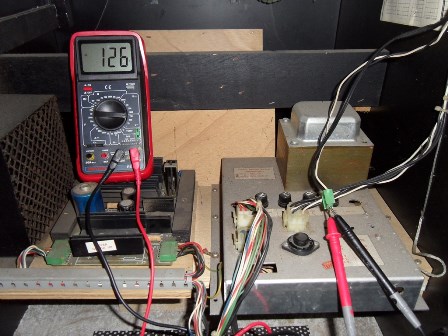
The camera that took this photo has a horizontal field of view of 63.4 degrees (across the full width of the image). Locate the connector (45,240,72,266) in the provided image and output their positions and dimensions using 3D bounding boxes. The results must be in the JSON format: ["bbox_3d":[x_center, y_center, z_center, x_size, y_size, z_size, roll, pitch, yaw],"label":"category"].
[{"bbox_3d":[-0.180,0.094,0.396,0.018,0.011,0.028,-1,29,-1],"label":"connector"}]

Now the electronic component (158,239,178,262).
[{"bbox_3d":[-0.061,0.091,0.399,0.018,0.011,0.024,-1,29,-1],"label":"electronic component"}]

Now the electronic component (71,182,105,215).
[{"bbox_3d":[-0.165,0.048,0.446,0.035,0.046,0.035,-1,29,-1],"label":"electronic component"}]

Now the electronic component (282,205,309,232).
[{"bbox_3d":[0.076,0.053,0.385,0.025,0.021,0.017,-1,29,-1],"label":"electronic component"}]

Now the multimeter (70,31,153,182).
[{"bbox_3d":[-0.145,-0.079,0.480,0.095,0.193,0.041,-4,-5,-5],"label":"multimeter"}]

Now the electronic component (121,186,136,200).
[{"bbox_3d":[-0.123,0.039,0.472,0.016,0.025,0.016,-1,29,-1],"label":"electronic component"}]

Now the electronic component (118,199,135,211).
[{"bbox_3d":[-0.119,0.053,0.447,0.017,0.025,0.017,-1,29,-1],"label":"electronic component"}]

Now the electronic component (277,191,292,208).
[{"bbox_3d":[0.071,0.036,0.422,0.015,0.013,0.015,-1,29,-1],"label":"electronic component"}]

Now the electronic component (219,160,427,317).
[{"bbox_3d":[0.087,0.062,0.435,0.188,0.044,0.232,-1,29,-1],"label":"electronic component"}]

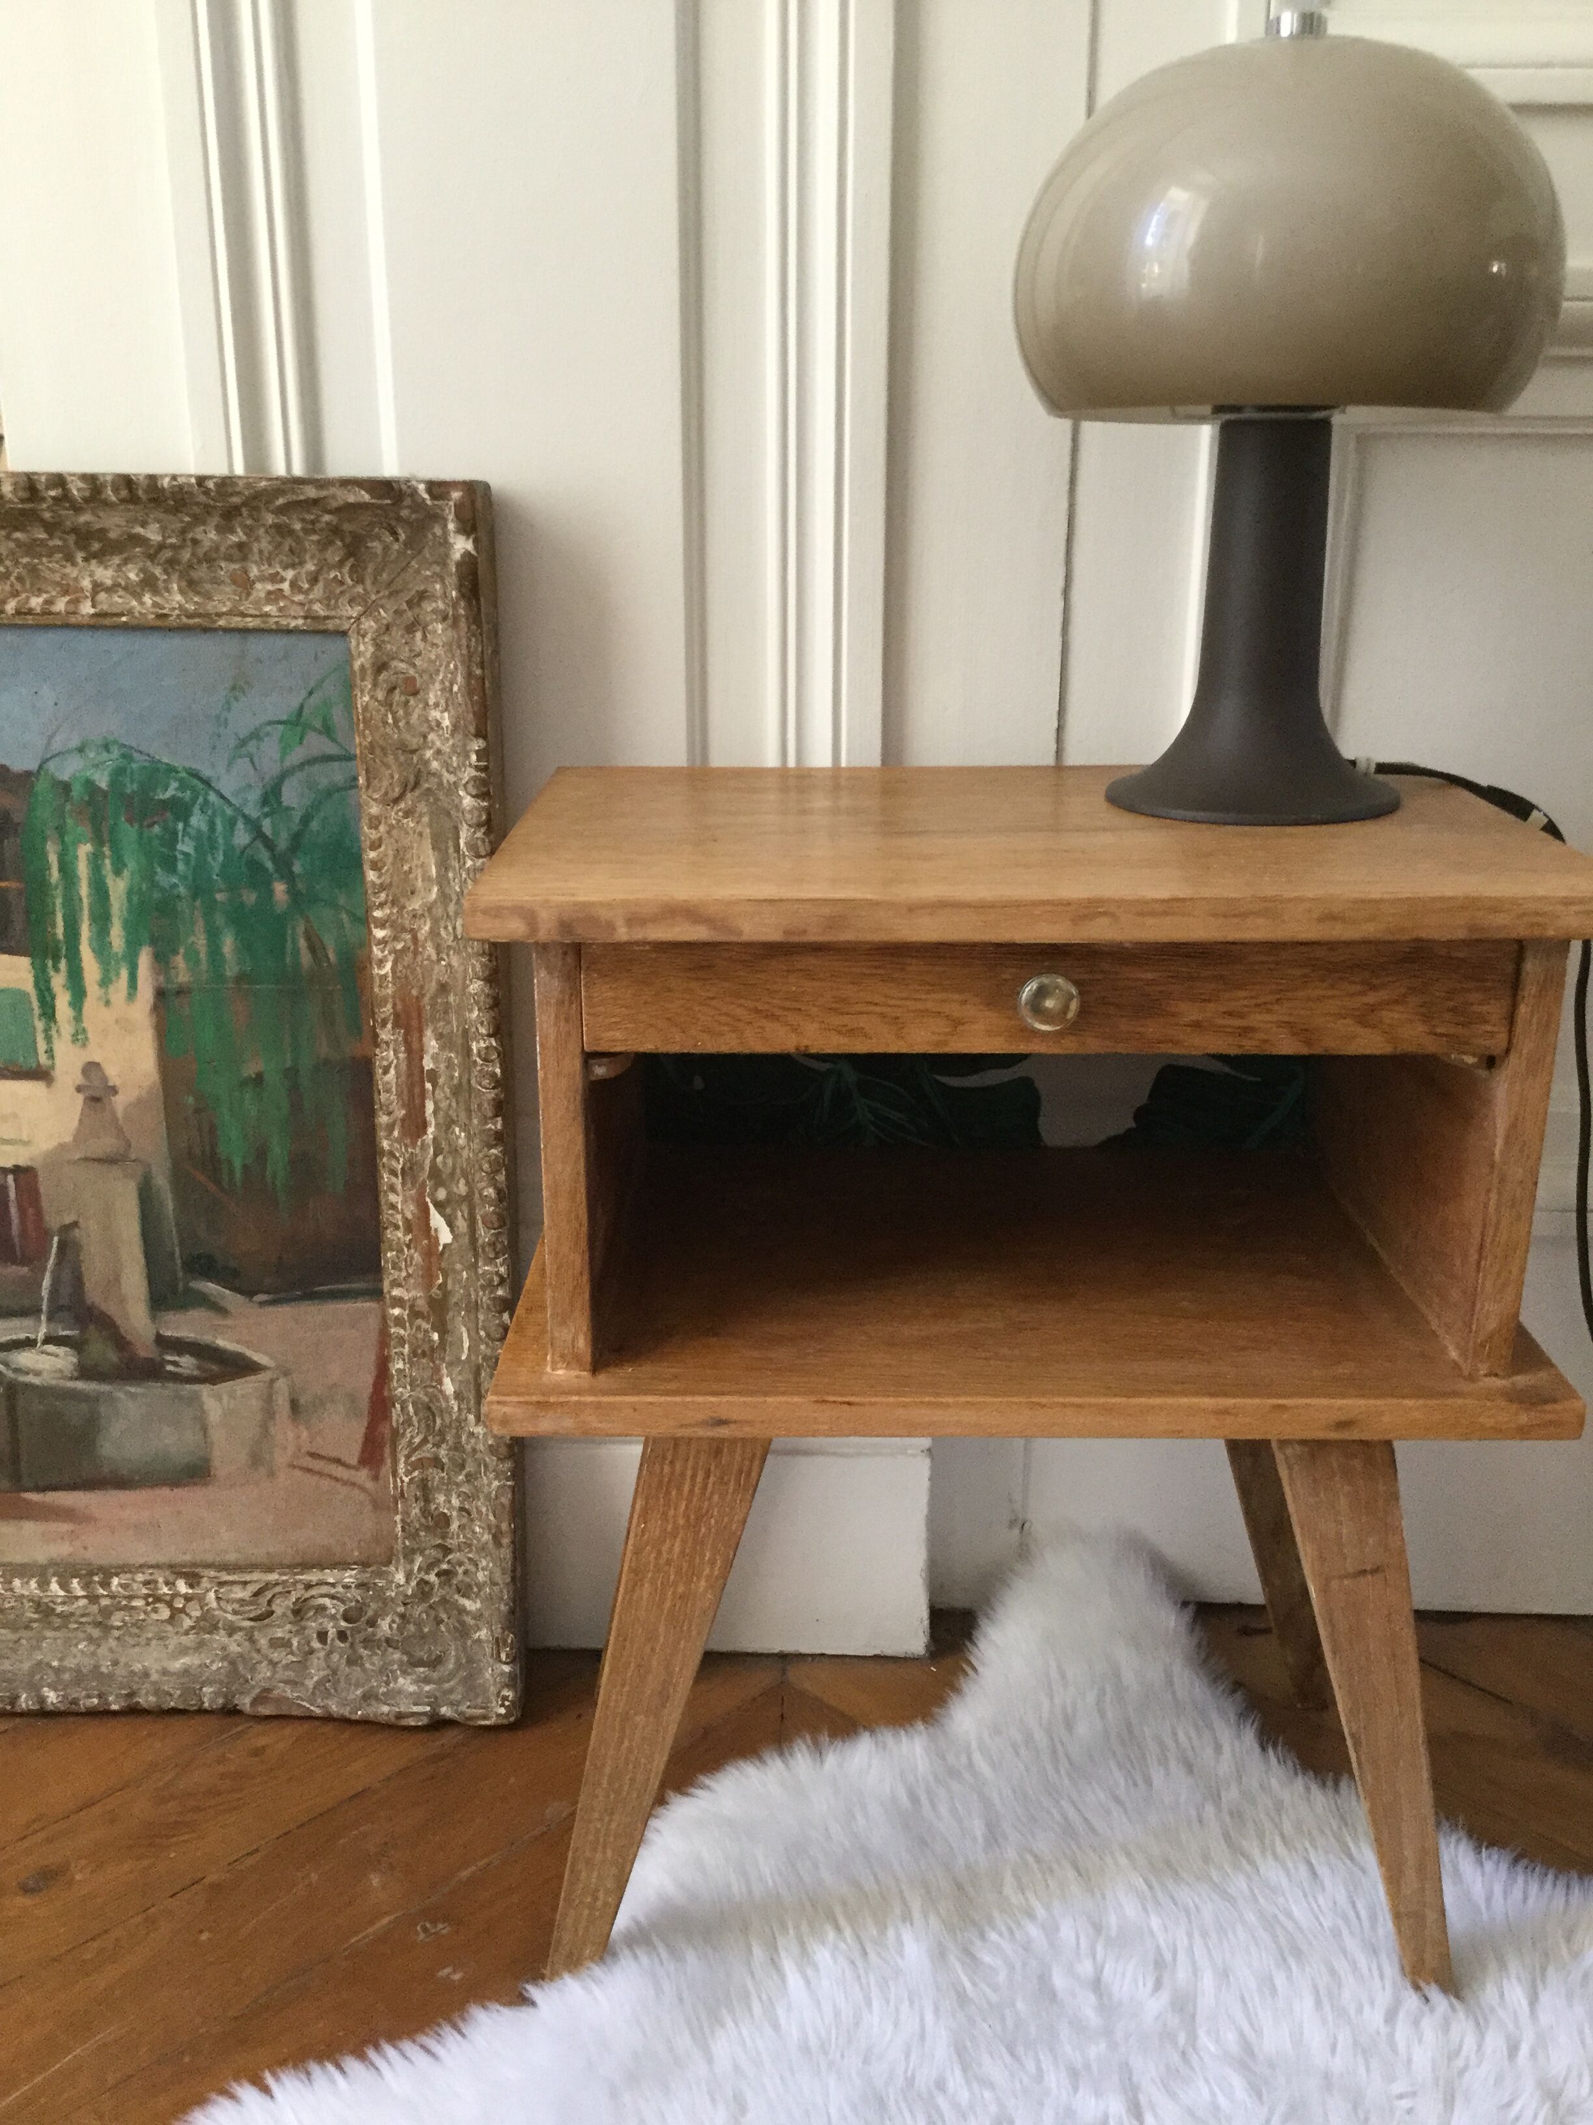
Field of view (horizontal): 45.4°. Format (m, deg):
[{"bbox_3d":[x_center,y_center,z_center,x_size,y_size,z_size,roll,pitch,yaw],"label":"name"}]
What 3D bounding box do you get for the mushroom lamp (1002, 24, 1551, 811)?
[{"bbox_3d":[0.223,-0.297,0.894,0.242,0.345,0.242,0,18,0],"label":"mushroom lamp"}]

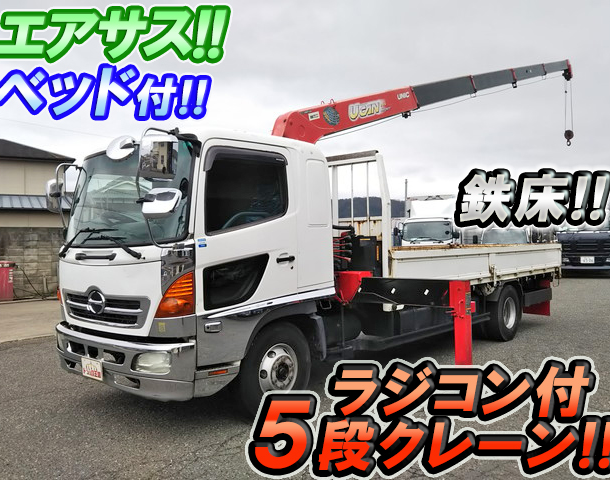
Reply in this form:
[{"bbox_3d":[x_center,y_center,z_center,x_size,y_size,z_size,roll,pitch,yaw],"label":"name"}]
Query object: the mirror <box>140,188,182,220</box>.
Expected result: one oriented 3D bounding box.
[{"bbox_3d":[-0.964,-0.239,3.741,0.240,0.200,0.130,-1,-11,15],"label":"mirror"}]

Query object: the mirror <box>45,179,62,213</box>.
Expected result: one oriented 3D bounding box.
[{"bbox_3d":[-2.518,-0.444,5.575,0.100,0.330,0.210,-1,0,-36],"label":"mirror"}]

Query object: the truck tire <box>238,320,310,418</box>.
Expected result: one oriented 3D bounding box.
[{"bbox_3d":[-0.289,1.131,4.838,0.225,0.820,0.820,-2,-1,44],"label":"truck tire"}]

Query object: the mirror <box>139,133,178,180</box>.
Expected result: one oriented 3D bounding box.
[{"bbox_3d":[-0.983,-0.553,3.741,0.235,0.320,0.090,-1,0,4],"label":"mirror"}]

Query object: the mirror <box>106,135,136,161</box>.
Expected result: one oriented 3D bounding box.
[{"bbox_3d":[-1.241,-0.622,3.731,0.195,0.190,0.090,-1,-29,18],"label":"mirror"}]

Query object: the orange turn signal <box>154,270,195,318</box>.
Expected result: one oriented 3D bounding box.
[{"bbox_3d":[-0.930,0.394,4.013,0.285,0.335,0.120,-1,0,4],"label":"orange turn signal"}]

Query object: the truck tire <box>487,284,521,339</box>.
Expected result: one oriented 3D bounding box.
[{"bbox_3d":[2.974,1.092,8.350,0.230,0.841,0.841,-1,0,42],"label":"truck tire"}]

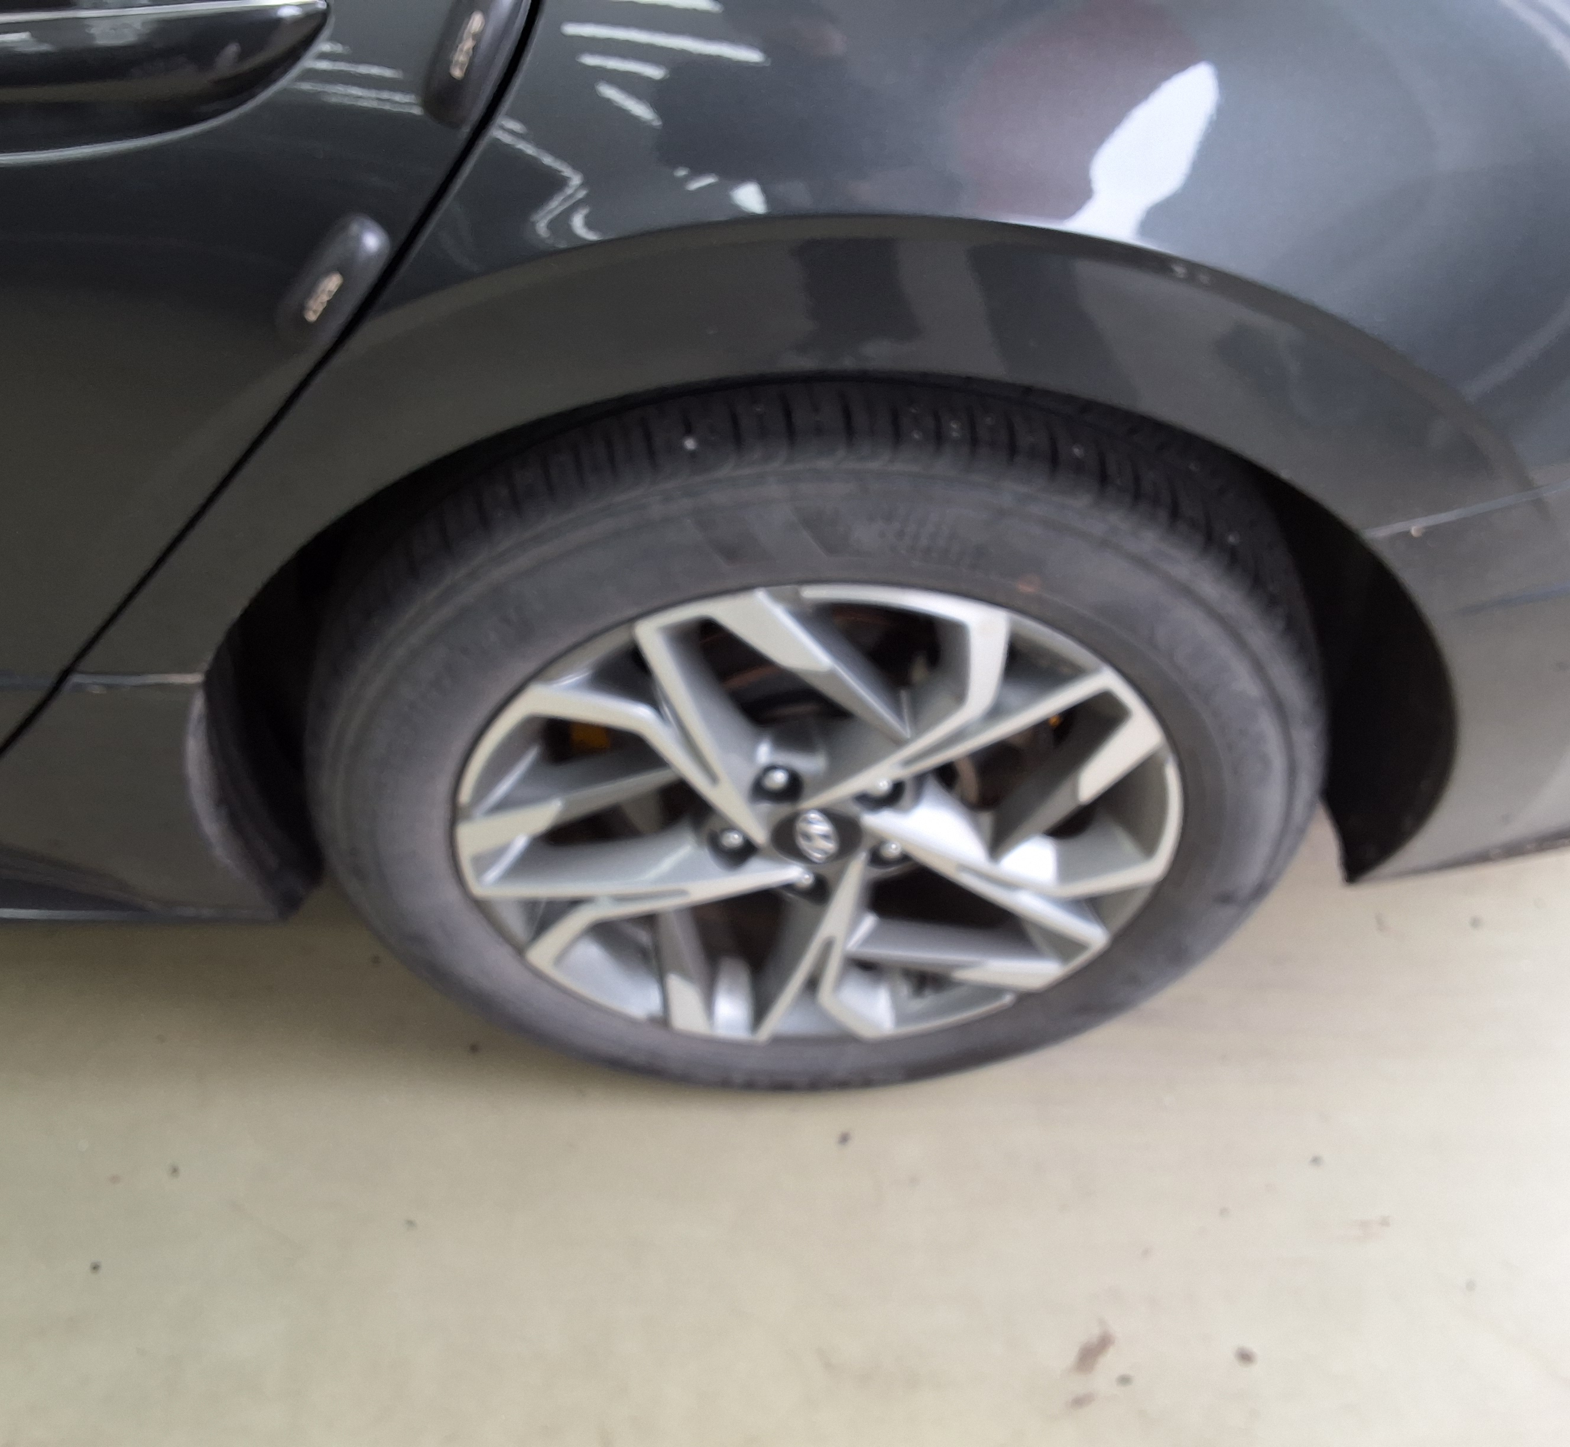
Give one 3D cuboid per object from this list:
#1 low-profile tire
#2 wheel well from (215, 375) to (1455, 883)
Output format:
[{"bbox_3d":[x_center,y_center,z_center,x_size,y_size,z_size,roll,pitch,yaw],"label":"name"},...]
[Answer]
[{"bbox_3d":[0.020,0.014,1.086,0.668,0.662,0.222,1,47,-3],"label":"low-profile tire"},{"bbox_3d":[0.032,-0.095,0.987,0.745,0.465,0.270,1,47,-3],"label":"wheel well"}]

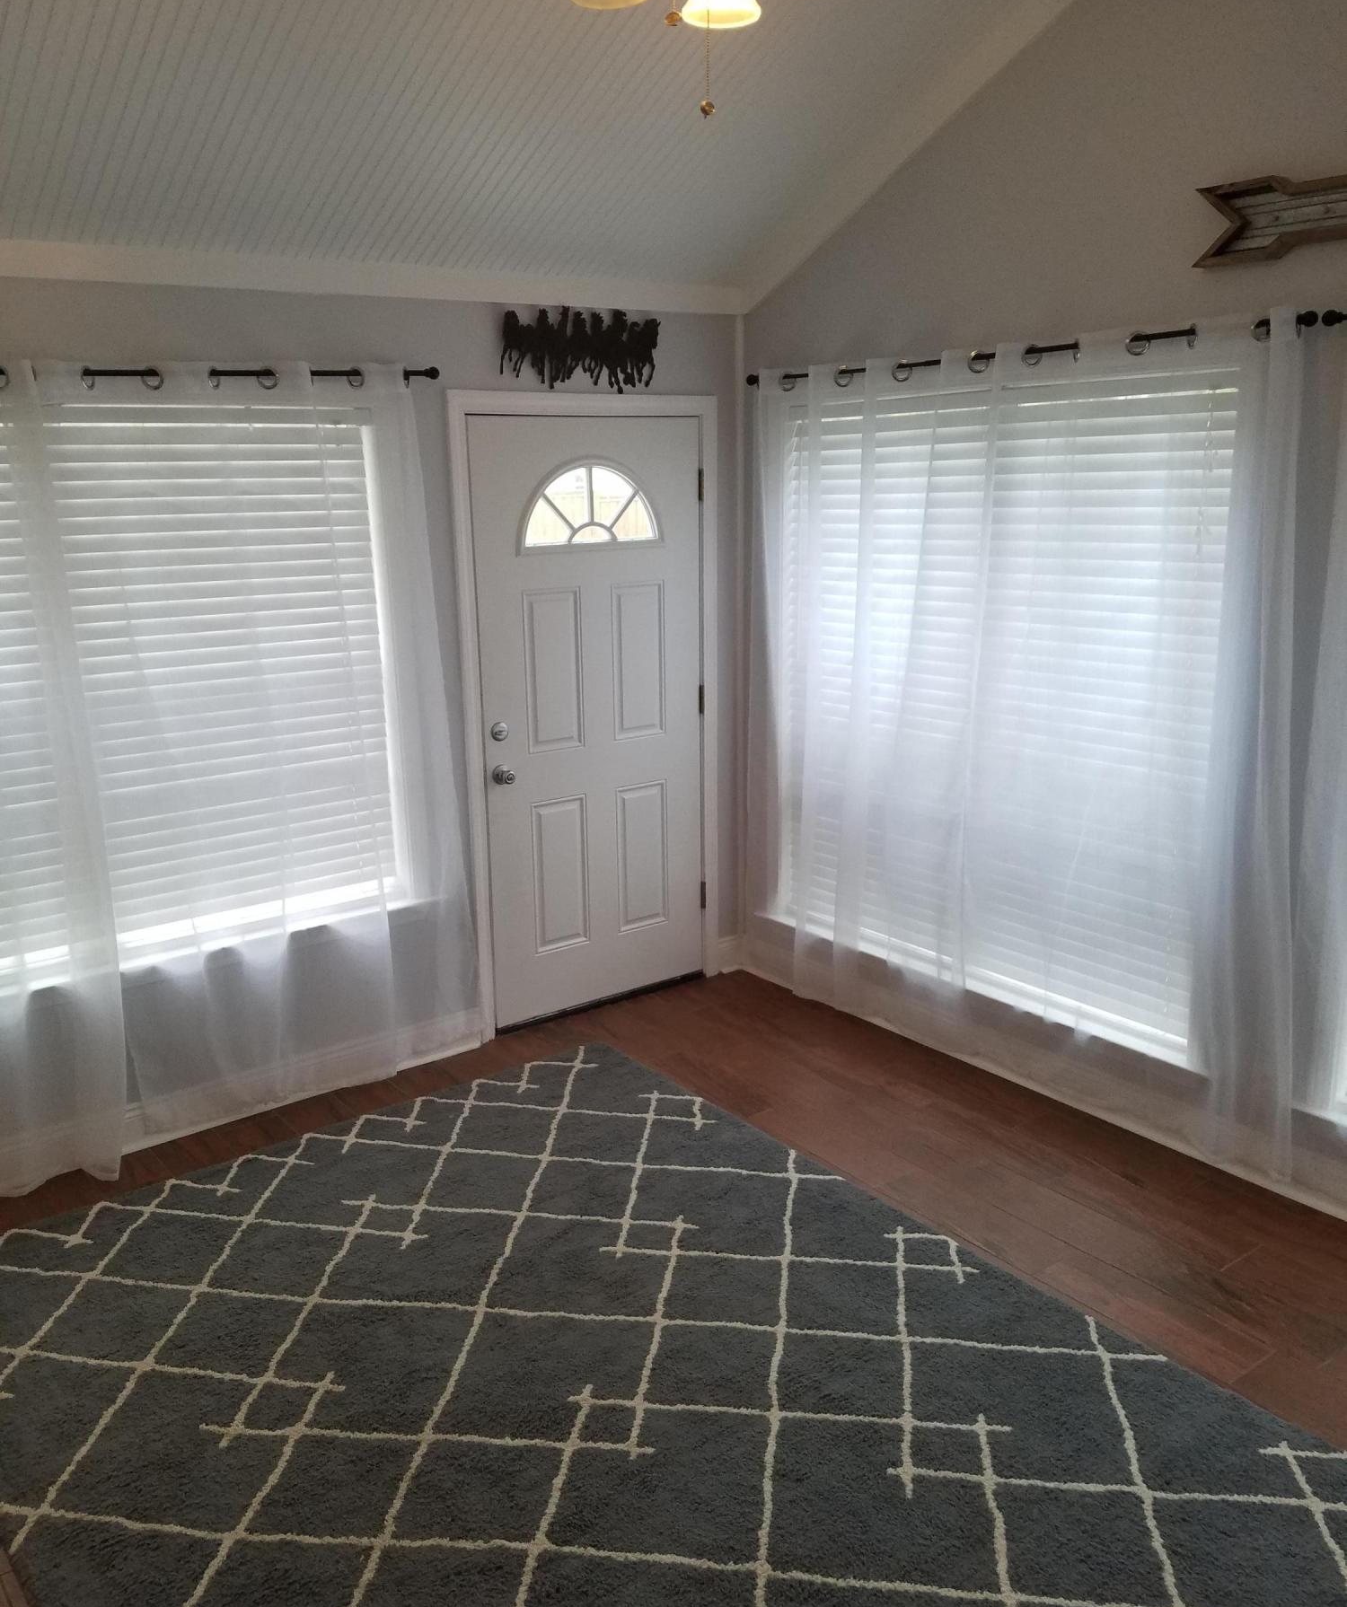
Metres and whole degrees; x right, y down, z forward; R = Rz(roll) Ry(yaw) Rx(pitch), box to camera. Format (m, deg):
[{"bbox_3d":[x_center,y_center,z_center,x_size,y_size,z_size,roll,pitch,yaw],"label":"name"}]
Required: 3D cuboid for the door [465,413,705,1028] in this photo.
[{"bbox_3d":[-0.270,-0.301,4.658,1.035,2.120,0.120,-11,17,-36],"label":"door"}]

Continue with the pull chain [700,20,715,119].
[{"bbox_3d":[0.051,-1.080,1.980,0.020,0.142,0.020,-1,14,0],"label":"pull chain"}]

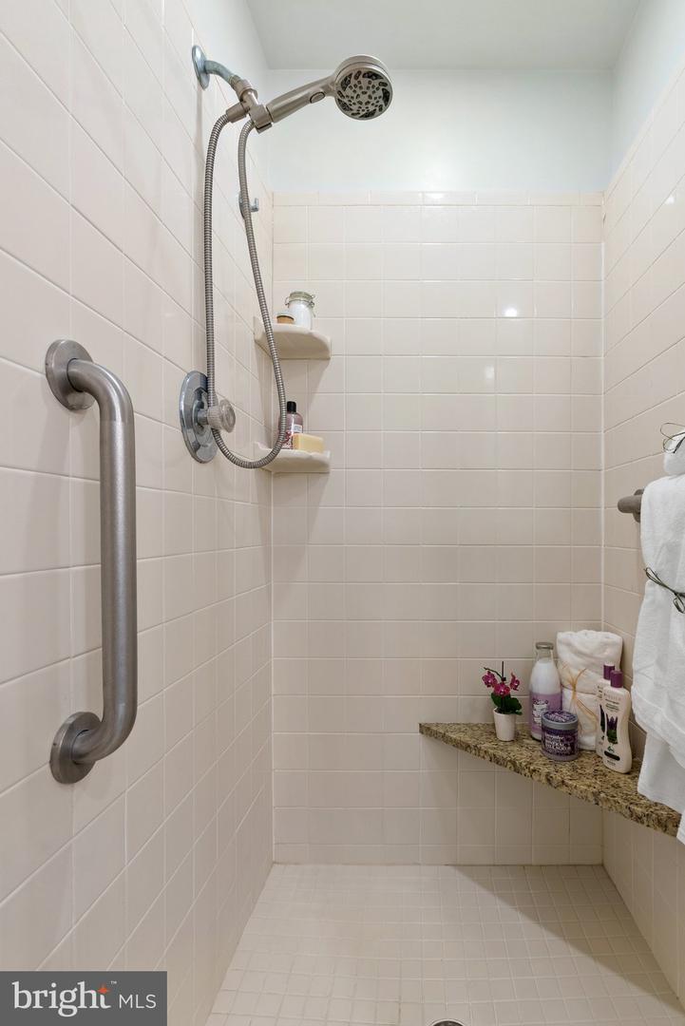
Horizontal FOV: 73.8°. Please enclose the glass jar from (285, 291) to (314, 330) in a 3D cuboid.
[{"bbox_3d":[-0.119,-0.547,1.277,0.077,0.114,0.069,0,0,-5],"label":"glass jar"}]

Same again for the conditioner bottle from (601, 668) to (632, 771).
[{"bbox_3d":[0.666,0.503,1.108,0.038,0.238,0.060,0,0,-43],"label":"conditioner bottle"}]

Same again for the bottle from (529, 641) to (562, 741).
[{"bbox_3d":[0.573,0.494,1.282,0.094,0.257,0.094,0,0,36],"label":"bottle"}]

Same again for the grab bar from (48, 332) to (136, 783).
[{"bbox_3d":[-0.290,0.059,0.551,0.076,0.537,0.083,0,0,5],"label":"grab bar"}]

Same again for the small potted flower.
[{"bbox_3d":[0.446,0.518,1.269,0.109,0.208,0.086,0,0,19],"label":"small potted flower"}]

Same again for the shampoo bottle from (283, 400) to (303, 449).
[{"bbox_3d":[-0.143,-0.233,1.270,0.064,0.156,0.052,0,-1,-3],"label":"shampoo bottle"}]

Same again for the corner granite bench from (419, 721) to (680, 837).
[{"bbox_3d":[0.485,0.632,1.125,0.544,0.032,0.490,0,-1,4],"label":"corner granite bench"}]

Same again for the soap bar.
[{"bbox_3d":[-0.098,-0.191,1.281,0.087,0.045,0.041,0,0,-42],"label":"soap bar"}]

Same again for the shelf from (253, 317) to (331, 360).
[{"bbox_3d":[-0.132,-0.487,1.269,0.186,0.064,0.175,0,-1,3],"label":"shelf"}]

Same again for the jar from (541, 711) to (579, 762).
[{"bbox_3d":[0.557,0.572,1.172,0.086,0.094,0.086,0,-1,20],"label":"jar"}]

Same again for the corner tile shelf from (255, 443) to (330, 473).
[{"bbox_3d":[-0.132,-0.153,1.270,0.186,0.067,0.173,0,-1,3],"label":"corner tile shelf"}]

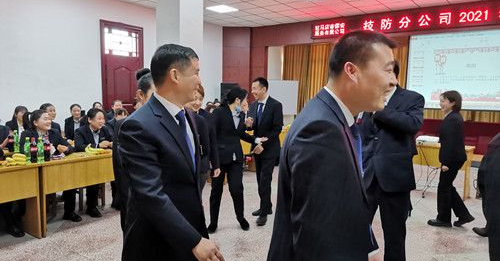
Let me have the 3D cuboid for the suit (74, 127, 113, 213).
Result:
[{"bbox_3d":[-2.003,0.442,4.681,0.600,1.050,0.490,6,7,42],"label":"suit"}]

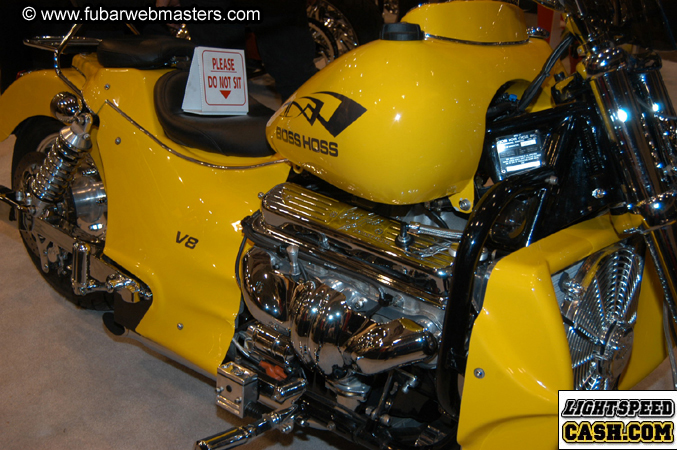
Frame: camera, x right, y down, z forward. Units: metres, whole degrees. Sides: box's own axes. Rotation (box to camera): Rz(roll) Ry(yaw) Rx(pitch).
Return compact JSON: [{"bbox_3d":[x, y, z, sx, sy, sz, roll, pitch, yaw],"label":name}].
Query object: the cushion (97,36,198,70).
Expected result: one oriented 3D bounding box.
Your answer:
[{"bbox_3d":[-0.475,-0.464,2.284,0.300,0.095,0.265,20,25,36],"label":"cushion"}]

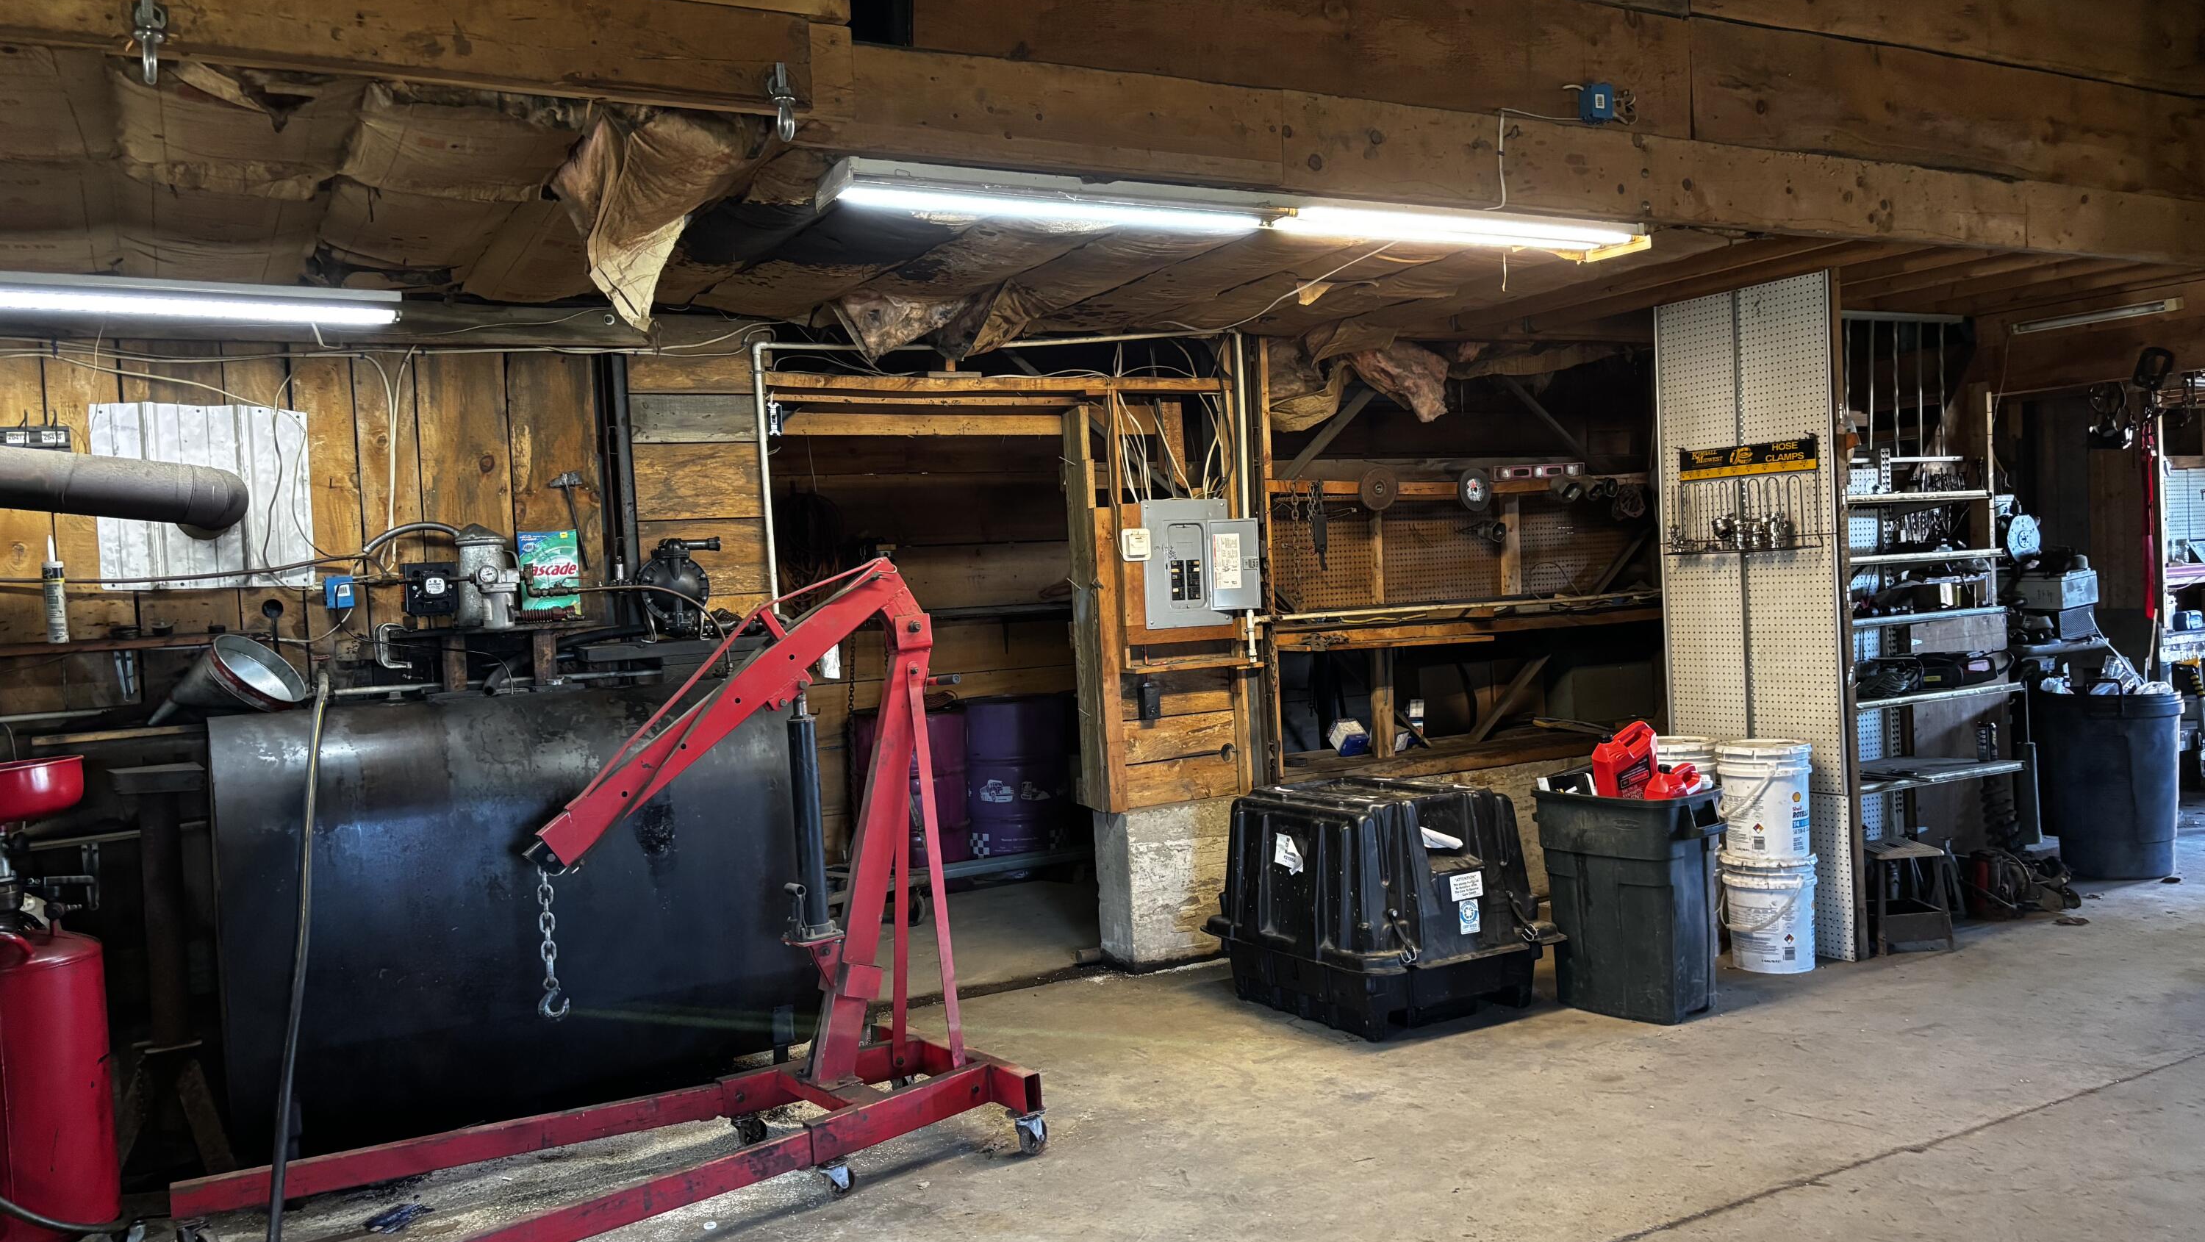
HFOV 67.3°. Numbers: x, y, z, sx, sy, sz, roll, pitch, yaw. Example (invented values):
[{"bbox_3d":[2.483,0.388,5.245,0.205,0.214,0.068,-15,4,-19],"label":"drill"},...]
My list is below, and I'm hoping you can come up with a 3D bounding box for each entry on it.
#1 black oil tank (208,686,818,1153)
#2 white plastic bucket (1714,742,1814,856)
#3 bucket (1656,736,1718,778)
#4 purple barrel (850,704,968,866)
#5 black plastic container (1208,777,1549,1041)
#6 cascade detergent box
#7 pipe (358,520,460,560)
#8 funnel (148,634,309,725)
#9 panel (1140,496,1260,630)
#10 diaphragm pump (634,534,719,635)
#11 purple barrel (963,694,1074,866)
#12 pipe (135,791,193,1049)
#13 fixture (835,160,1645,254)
[{"bbox_3d":[-1.653,0.774,4.714,1.524,1.125,0.686,-4,2,-29],"label":"black oil tank"},{"bbox_3d":[2.263,0.616,5.633,0.310,0.375,0.310,-3,1,0],"label":"white plastic bucket"},{"bbox_3d":[2.057,0.626,5.963,0.310,0.385,0.310,-3,2,0],"label":"bucket"},{"bbox_3d":[-0.852,0.795,7.350,0.505,0.760,0.505,-3,1,0],"label":"purple barrel"},{"bbox_3d":[0.883,0.900,5.424,0.730,0.690,0.800,-4,2,-32],"label":"black plastic container"},{"bbox_3d":[-1.664,-0.140,4.977,0.168,0.248,0.065,-3,2,-28],"label":"cascade detergent box"},{"bbox_3d":[-1.980,-0.236,4.749,0.274,0.103,0.060,-3,2,-28],"label":"pipe"},{"bbox_3d":[-2.298,0.233,4.345,0.270,0.289,0.270,41,3,-20],"label":"funnel"},{"bbox_3d":[0.346,-0.207,5.982,0.461,0.453,0.130,-3,2,-28],"label":"panel"},{"bbox_3d":[-1.302,-0.104,5.107,0.235,0.310,0.240,-4,2,-29],"label":"diaphragm pump"},{"bbox_3d":[-0.386,0.768,7.500,0.505,0.760,0.505,-3,1,0],"label":"purple barrel"},{"bbox_3d":[-2.389,0.765,4.224,0.088,0.659,0.088,-4,2,-29],"label":"pipe"},{"bbox_3d":[0.470,-1.059,4.370,2.460,0.082,0.265,-4,2,-29],"label":"fixture"}]

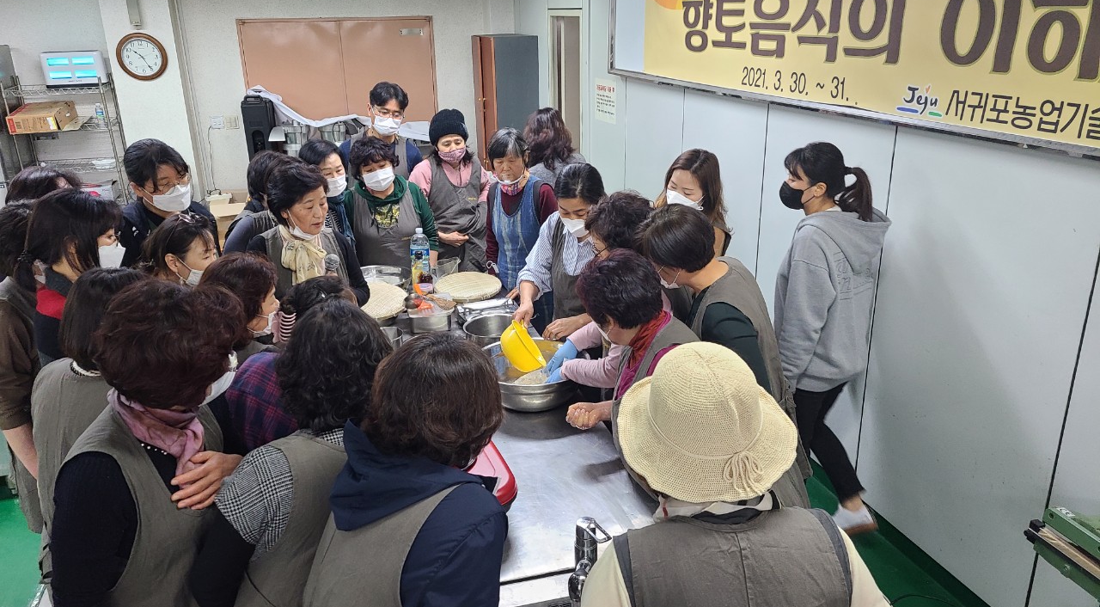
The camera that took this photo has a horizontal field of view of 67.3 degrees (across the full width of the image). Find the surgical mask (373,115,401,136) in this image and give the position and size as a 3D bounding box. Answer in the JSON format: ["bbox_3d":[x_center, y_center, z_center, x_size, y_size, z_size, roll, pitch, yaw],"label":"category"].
[{"bbox_3d":[-0.828,-0.902,4.168,0.145,0.110,0.090,-11,42,-27],"label":"surgical mask"}]

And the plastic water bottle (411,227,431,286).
[{"bbox_3d":[-0.604,-0.194,3.816,0.092,0.306,0.092,-7,20,-15],"label":"plastic water bottle"}]

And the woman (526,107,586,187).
[{"bbox_3d":[0.029,-0.301,4.577,0.450,1.560,0.300,-18,25,-39],"label":"woman"}]

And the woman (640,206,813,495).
[{"bbox_3d":[0.543,0.426,2.563,0.550,1.500,0.480,-1,19,-1],"label":"woman"}]

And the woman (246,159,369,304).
[{"bbox_3d":[-0.905,0.255,3.174,0.470,1.550,0.340,-16,24,-36],"label":"woman"}]

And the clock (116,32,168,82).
[{"bbox_3d":[-3.294,-1.994,6.681,0.368,0.368,0.050,-6,20,-15],"label":"clock"}]

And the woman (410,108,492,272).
[{"bbox_3d":[-0.487,-0.230,4.392,0.450,1.570,0.320,-8,21,-20],"label":"woman"}]

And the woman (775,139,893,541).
[{"bbox_3d":[1.015,0.210,3.129,0.450,1.590,0.500,-19,26,-40],"label":"woman"}]

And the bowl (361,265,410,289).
[{"bbox_3d":[-0.774,-0.067,3.669,0.345,0.110,0.345,-1,19,0],"label":"bowl"}]

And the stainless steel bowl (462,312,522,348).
[{"bbox_3d":[-0.197,0.139,3.117,0.245,0.120,0.245,-1,20,0],"label":"stainless steel bowl"}]

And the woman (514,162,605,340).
[{"bbox_3d":[0.137,0.213,3.148,0.560,1.530,0.480,6,21,20],"label":"woman"}]

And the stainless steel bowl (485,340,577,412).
[{"bbox_3d":[-0.064,0.236,2.733,0.390,0.130,0.390,-1,19,0],"label":"stainless steel bowl"}]

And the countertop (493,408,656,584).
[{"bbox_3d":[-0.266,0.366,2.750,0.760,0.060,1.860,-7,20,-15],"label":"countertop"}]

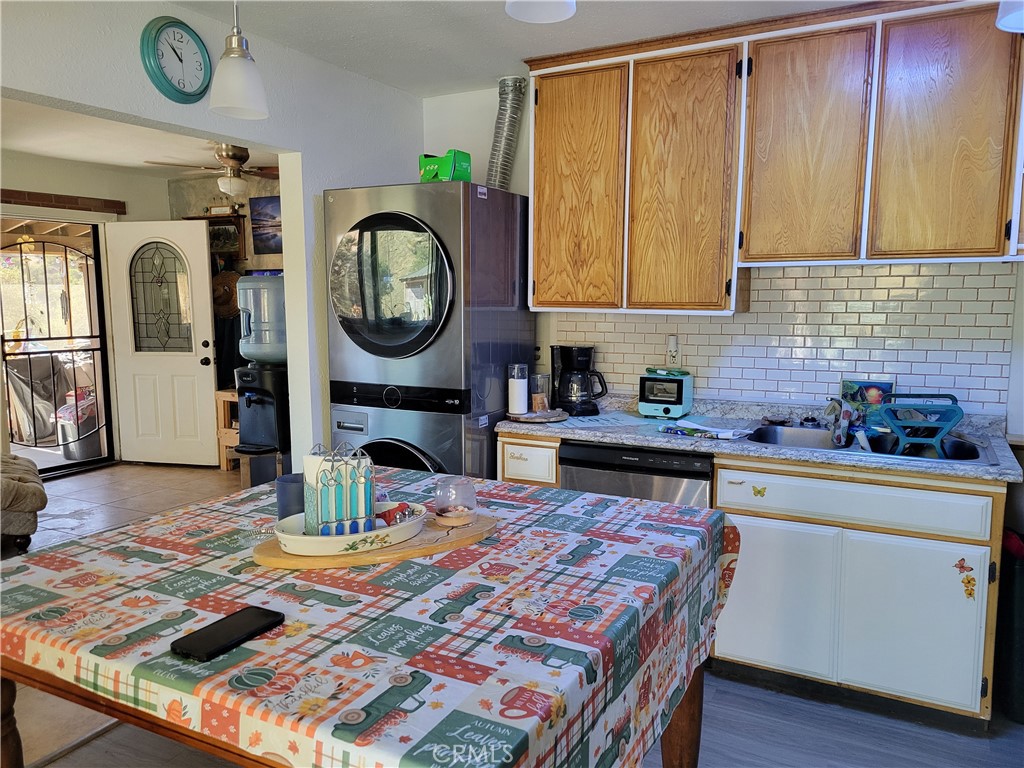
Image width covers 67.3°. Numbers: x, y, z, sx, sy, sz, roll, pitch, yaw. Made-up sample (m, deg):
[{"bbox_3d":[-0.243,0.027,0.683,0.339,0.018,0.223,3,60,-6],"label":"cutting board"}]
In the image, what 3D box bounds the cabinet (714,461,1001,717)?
[{"bbox_3d":[1.283,0.643,2.886,0.886,0.796,0.600,3,7,29],"label":"cabinet"}]

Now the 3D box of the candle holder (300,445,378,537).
[{"bbox_3d":[-0.370,0.229,1.664,0.122,0.190,0.102,-4,8,-30],"label":"candle holder"}]

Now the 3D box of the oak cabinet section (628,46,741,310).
[{"bbox_3d":[0.744,-0.808,3.179,0.454,0.993,0.310,3,8,28],"label":"oak cabinet section"}]

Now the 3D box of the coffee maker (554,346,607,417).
[{"bbox_3d":[0.303,-0.021,3.554,0.175,0.305,0.225,-4,7,-28],"label":"coffee maker"}]

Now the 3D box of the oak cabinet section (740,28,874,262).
[{"bbox_3d":[1.142,-0.875,2.958,0.445,0.823,0.310,3,8,28],"label":"oak cabinet section"}]

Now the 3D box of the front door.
[{"bbox_3d":[-2.924,-0.327,6.418,0.930,2.050,0.050,1,7,13],"label":"front door"}]

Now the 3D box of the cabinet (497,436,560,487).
[{"bbox_3d":[0.216,0.581,3.469,0.299,0.796,0.600,3,7,29],"label":"cabinet"}]

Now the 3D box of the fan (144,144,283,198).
[{"bbox_3d":[-1.897,-1.460,5.200,1.280,0.380,1.280,-4,8,-30],"label":"fan"}]

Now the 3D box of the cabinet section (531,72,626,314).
[{"bbox_3d":[0.347,-0.831,3.391,0.444,0.993,0.310,3,8,28],"label":"cabinet section"}]

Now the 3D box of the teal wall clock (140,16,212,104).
[{"bbox_3d":[-1.142,-1.116,2.659,0.045,0.280,0.280,3,7,29],"label":"teal wall clock"}]

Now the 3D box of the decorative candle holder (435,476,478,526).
[{"bbox_3d":[-0.129,0.270,1.764,0.092,0.099,0.092,0,7,0],"label":"decorative candle holder"}]

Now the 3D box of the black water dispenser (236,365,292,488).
[{"bbox_3d":[-1.282,0.384,4.256,0.310,1.000,0.320,3,7,29],"label":"black water dispenser"}]

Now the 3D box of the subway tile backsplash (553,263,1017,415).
[{"bbox_3d":[1.024,-0.208,3.257,1.843,0.562,0.025,3,7,29],"label":"subway tile backsplash"}]

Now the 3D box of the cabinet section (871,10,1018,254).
[{"bbox_3d":[1.544,-0.857,2.749,0.453,0.823,0.310,3,8,28],"label":"cabinet section"}]

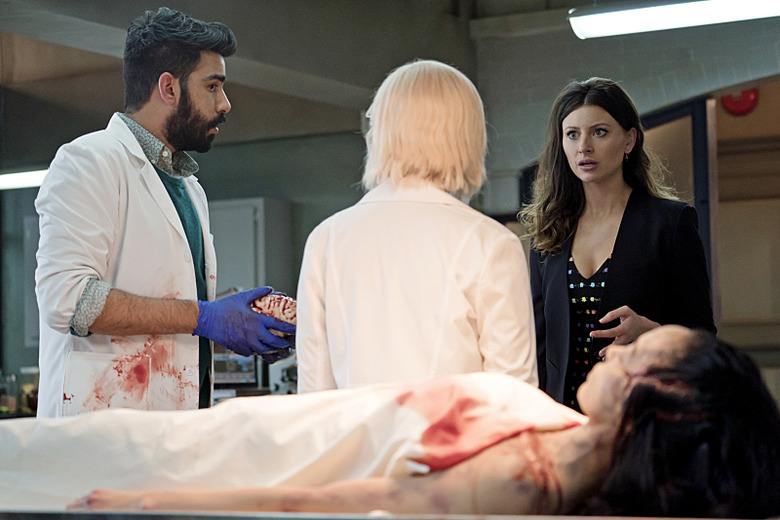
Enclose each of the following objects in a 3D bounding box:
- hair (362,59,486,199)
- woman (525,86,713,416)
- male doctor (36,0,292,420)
[{"bbox_3d":[0.061,-0.233,3.220,0.205,0.250,0.230,0,-2,-18],"label":"hair"},{"bbox_3d":[0.484,0.499,3.947,0.470,1.790,0.380,-2,-2,34],"label":"woman"},{"bbox_3d":[-0.420,0.446,3.695,0.560,1.920,0.540,-1,-2,20],"label":"male doctor"}]

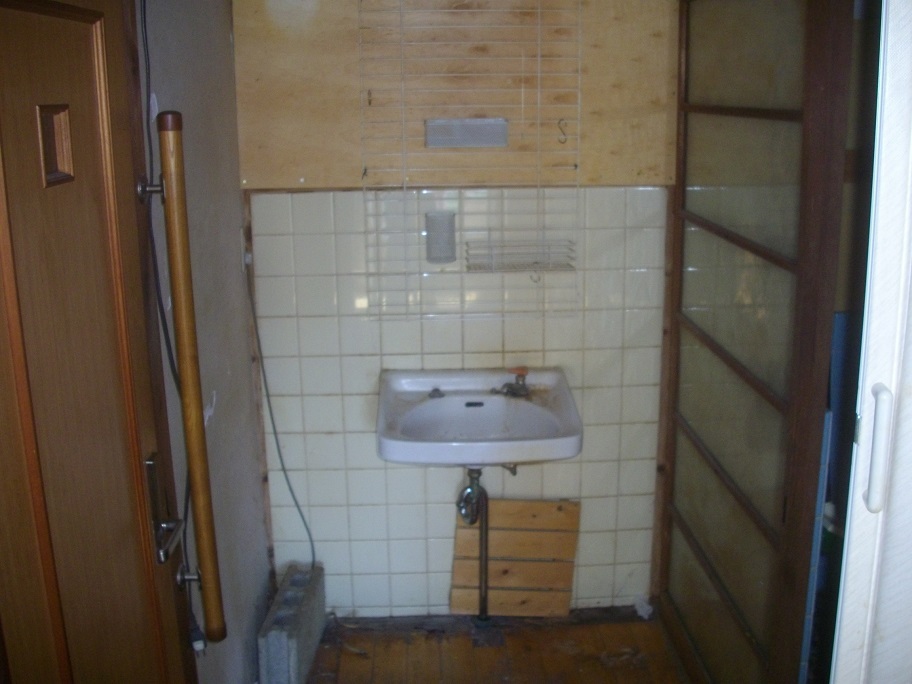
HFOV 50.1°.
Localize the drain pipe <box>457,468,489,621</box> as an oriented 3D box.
[{"bbox_3d":[0.049,0.573,2.689,0.086,0.552,0.184,-1,16,-2],"label":"drain pipe"}]

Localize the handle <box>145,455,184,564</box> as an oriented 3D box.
[{"bbox_3d":[-0.468,0.278,1.570,0.050,0.169,0.157,-1,16,-2],"label":"handle"}]

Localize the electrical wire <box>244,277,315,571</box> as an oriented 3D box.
[{"bbox_3d":[-0.472,0.234,2.658,0.137,0.882,0.048,-1,16,-2],"label":"electrical wire"}]

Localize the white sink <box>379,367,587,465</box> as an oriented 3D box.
[{"bbox_3d":[0.050,0.224,2.511,0.501,0.204,0.398,-1,16,-2],"label":"white sink"}]

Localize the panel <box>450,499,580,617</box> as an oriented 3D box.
[{"bbox_3d":[0.171,0.631,2.820,0.353,0.375,0.018,2,13,-3],"label":"panel"}]

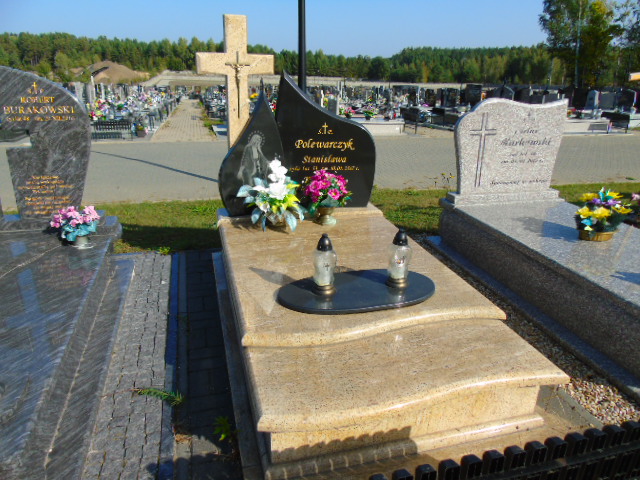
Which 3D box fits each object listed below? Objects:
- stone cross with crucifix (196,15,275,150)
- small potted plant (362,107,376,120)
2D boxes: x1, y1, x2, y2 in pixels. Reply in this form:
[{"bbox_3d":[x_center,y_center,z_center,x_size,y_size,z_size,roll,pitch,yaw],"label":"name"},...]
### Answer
[{"bbox_3d":[-0.568,-0.859,3.262,0.517,1.322,0.100,-5,21,-14],"label":"stone cross with crucifix"},{"bbox_3d":[1.328,-3.394,12.400,0.370,0.380,0.350,0,19,0],"label":"small potted plant"}]

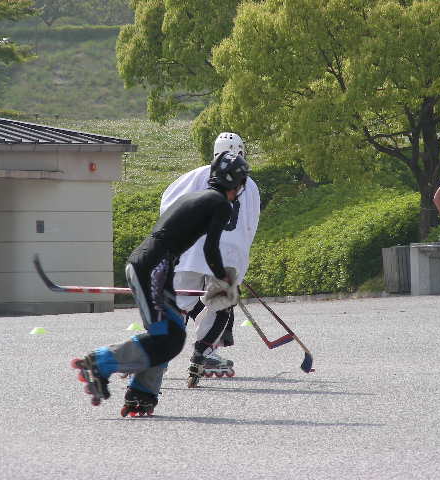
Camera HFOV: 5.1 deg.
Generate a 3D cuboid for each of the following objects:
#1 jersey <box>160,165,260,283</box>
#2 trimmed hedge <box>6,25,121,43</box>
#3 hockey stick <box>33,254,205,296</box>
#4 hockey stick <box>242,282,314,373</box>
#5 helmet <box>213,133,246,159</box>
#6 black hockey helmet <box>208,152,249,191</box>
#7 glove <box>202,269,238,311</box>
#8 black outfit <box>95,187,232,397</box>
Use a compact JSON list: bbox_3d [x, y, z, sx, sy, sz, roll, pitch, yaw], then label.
[{"bbox_3d":[-0.065,-0.113,34.100,0.620,0.800,0.420,0,0,30],"label":"jersey"},{"bbox_3d":[-5.349,-7.059,170.000,4.800,0.680,1.200,0,0,-6],"label":"trimmed hedge"},{"bbox_3d":[-0.529,0.218,29.700,1.280,0.260,0.080,2,1,22],"label":"hockey stick"},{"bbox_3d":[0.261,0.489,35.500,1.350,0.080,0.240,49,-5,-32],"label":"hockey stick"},{"bbox_3d":[0.065,-0.633,34.200,0.220,0.210,0.280,0,0,22],"label":"helmet"},{"bbox_3d":[0.057,-0.402,29.600,0.280,0.220,0.210,10,3,-31],"label":"black hockey helmet"},{"bbox_3d":[0.003,0.293,29.400,0.200,0.260,0.170,18,0,-33],"label":"glove"},{"bbox_3d":[-0.335,0.305,29.500,0.780,1.250,0.500,0,0,-21],"label":"black outfit"}]

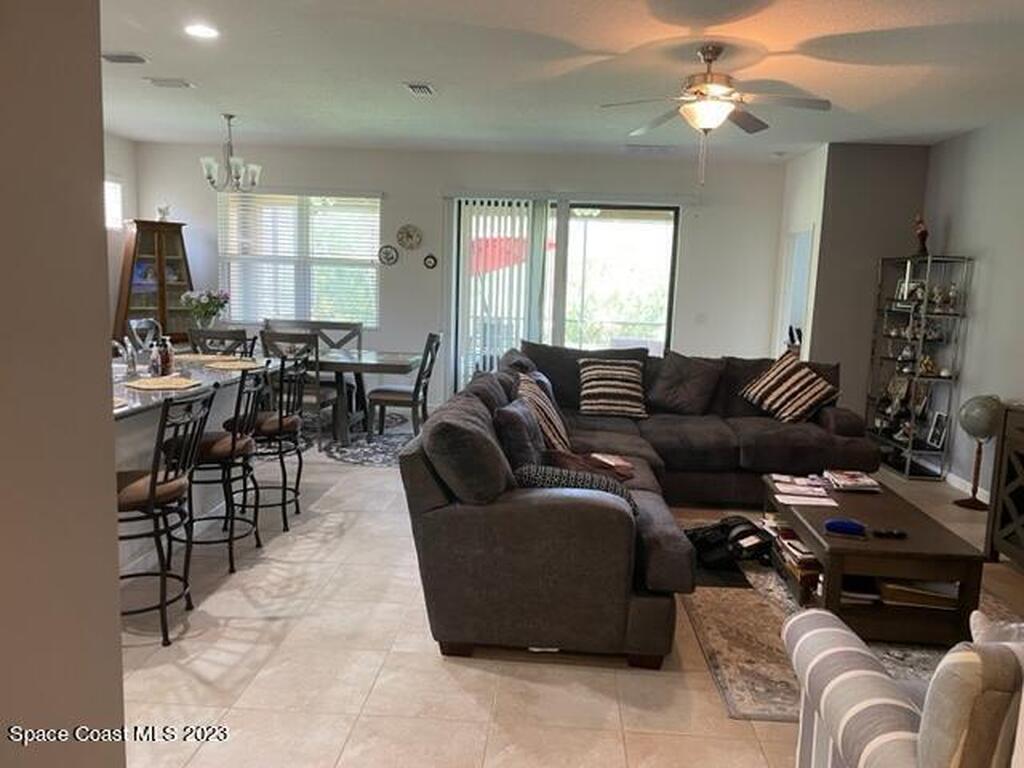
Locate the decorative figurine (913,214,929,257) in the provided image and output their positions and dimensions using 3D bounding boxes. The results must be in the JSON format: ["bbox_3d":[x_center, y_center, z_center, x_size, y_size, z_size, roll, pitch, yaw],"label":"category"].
[{"bbox_3d":[3.371,-1.219,6.341,0.110,0.330,0.120,2,8,3],"label":"decorative figurine"}]

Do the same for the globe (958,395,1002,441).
[{"bbox_3d":[3.389,0.242,5.563,0.313,0.323,0.313,2,8,3],"label":"globe"}]

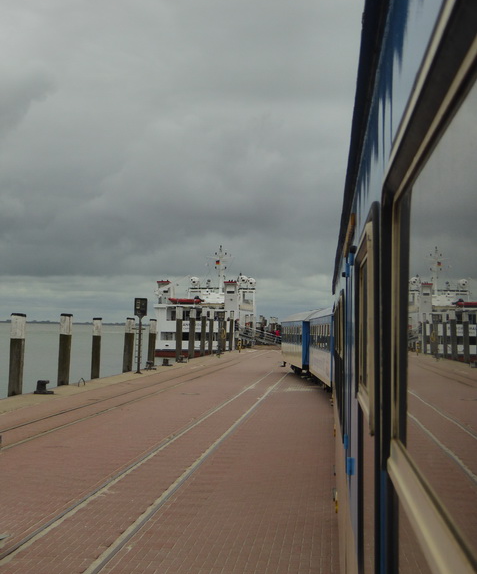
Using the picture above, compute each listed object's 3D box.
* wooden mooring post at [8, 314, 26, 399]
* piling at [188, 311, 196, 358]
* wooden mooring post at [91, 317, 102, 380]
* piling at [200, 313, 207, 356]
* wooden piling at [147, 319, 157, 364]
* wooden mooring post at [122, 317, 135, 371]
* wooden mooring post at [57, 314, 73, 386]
[{"bbox_3d":[-6.677,2.064,31.608,0.386,2.481,0.386,1,-2,5],"label":"wooden mooring post"},{"bbox_3d":[-3.126,3.225,71.403,0.370,3.409,0.370,1,-2,5],"label":"piling"},{"bbox_3d":[-5.739,2.500,42.431,0.297,2.480,0.297,1,-2,5],"label":"wooden mooring post"},{"bbox_3d":[-2.579,3.429,77.826,0.330,3.441,0.330,1,-2,5],"label":"piling"},{"bbox_3d":[-4.514,2.958,55.030,0.319,2.491,0.319,1,-2,5],"label":"wooden piling"},{"bbox_3d":[-5.092,2.732,48.946,0.392,2.547,0.392,1,-2,5],"label":"wooden mooring post"},{"bbox_3d":[-6.158,2.244,37.280,0.372,2.559,0.372,1,-2,5],"label":"wooden mooring post"}]

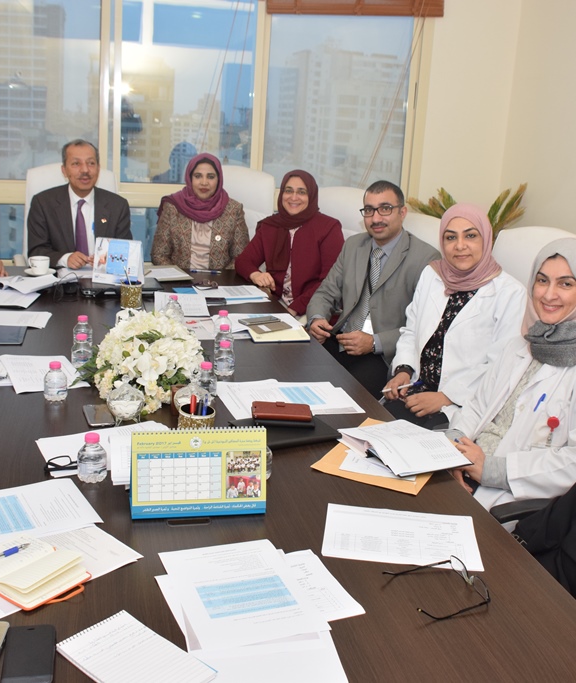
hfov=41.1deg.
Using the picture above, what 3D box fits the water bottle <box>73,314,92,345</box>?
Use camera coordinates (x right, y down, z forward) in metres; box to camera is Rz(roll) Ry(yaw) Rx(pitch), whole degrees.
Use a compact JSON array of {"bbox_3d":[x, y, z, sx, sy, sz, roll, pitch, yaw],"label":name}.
[{"bbox_3d":[-0.692,-0.039,2.587,0.064,0.110,0.064,3,16,0],"label":"water bottle"}]

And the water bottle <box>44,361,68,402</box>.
[{"bbox_3d":[-0.636,0.106,2.100,0.064,0.110,0.064,3,16,0],"label":"water bottle"}]

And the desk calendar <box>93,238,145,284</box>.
[{"bbox_3d":[-0.759,-0.361,3.436,0.212,0.194,0.100,5,16,5],"label":"desk calendar"}]

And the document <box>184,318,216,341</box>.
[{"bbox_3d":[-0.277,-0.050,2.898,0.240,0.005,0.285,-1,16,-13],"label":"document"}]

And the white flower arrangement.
[{"bbox_3d":[-0.395,0.034,2.159,0.320,0.240,0.310,3,16,0],"label":"white flower arrangement"}]

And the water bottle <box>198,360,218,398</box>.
[{"bbox_3d":[-0.231,0.110,2.184,0.064,0.105,0.064,3,15,-1],"label":"water bottle"}]

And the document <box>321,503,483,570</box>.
[{"bbox_3d":[0.223,0.381,1.514,0.297,0.004,0.210,5,16,5],"label":"document"}]

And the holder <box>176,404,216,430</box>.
[{"bbox_3d":[-0.219,0.211,1.838,0.088,0.100,0.088,3,16,0],"label":"holder"}]

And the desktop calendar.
[{"bbox_3d":[-0.177,0.252,1.548,0.267,0.174,0.092,0,17,-12],"label":"desktop calendar"}]

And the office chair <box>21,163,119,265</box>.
[{"bbox_3d":[-1.124,-0.288,4.019,0.620,1.210,0.660,-2,17,-17],"label":"office chair"}]

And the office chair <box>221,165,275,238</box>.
[{"bbox_3d":[-0.348,-0.318,4.376,0.620,1.260,0.680,2,15,-5],"label":"office chair"}]

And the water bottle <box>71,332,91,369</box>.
[{"bbox_3d":[-0.636,0.030,2.362,0.063,0.111,0.063,3,16,0],"label":"water bottle"}]

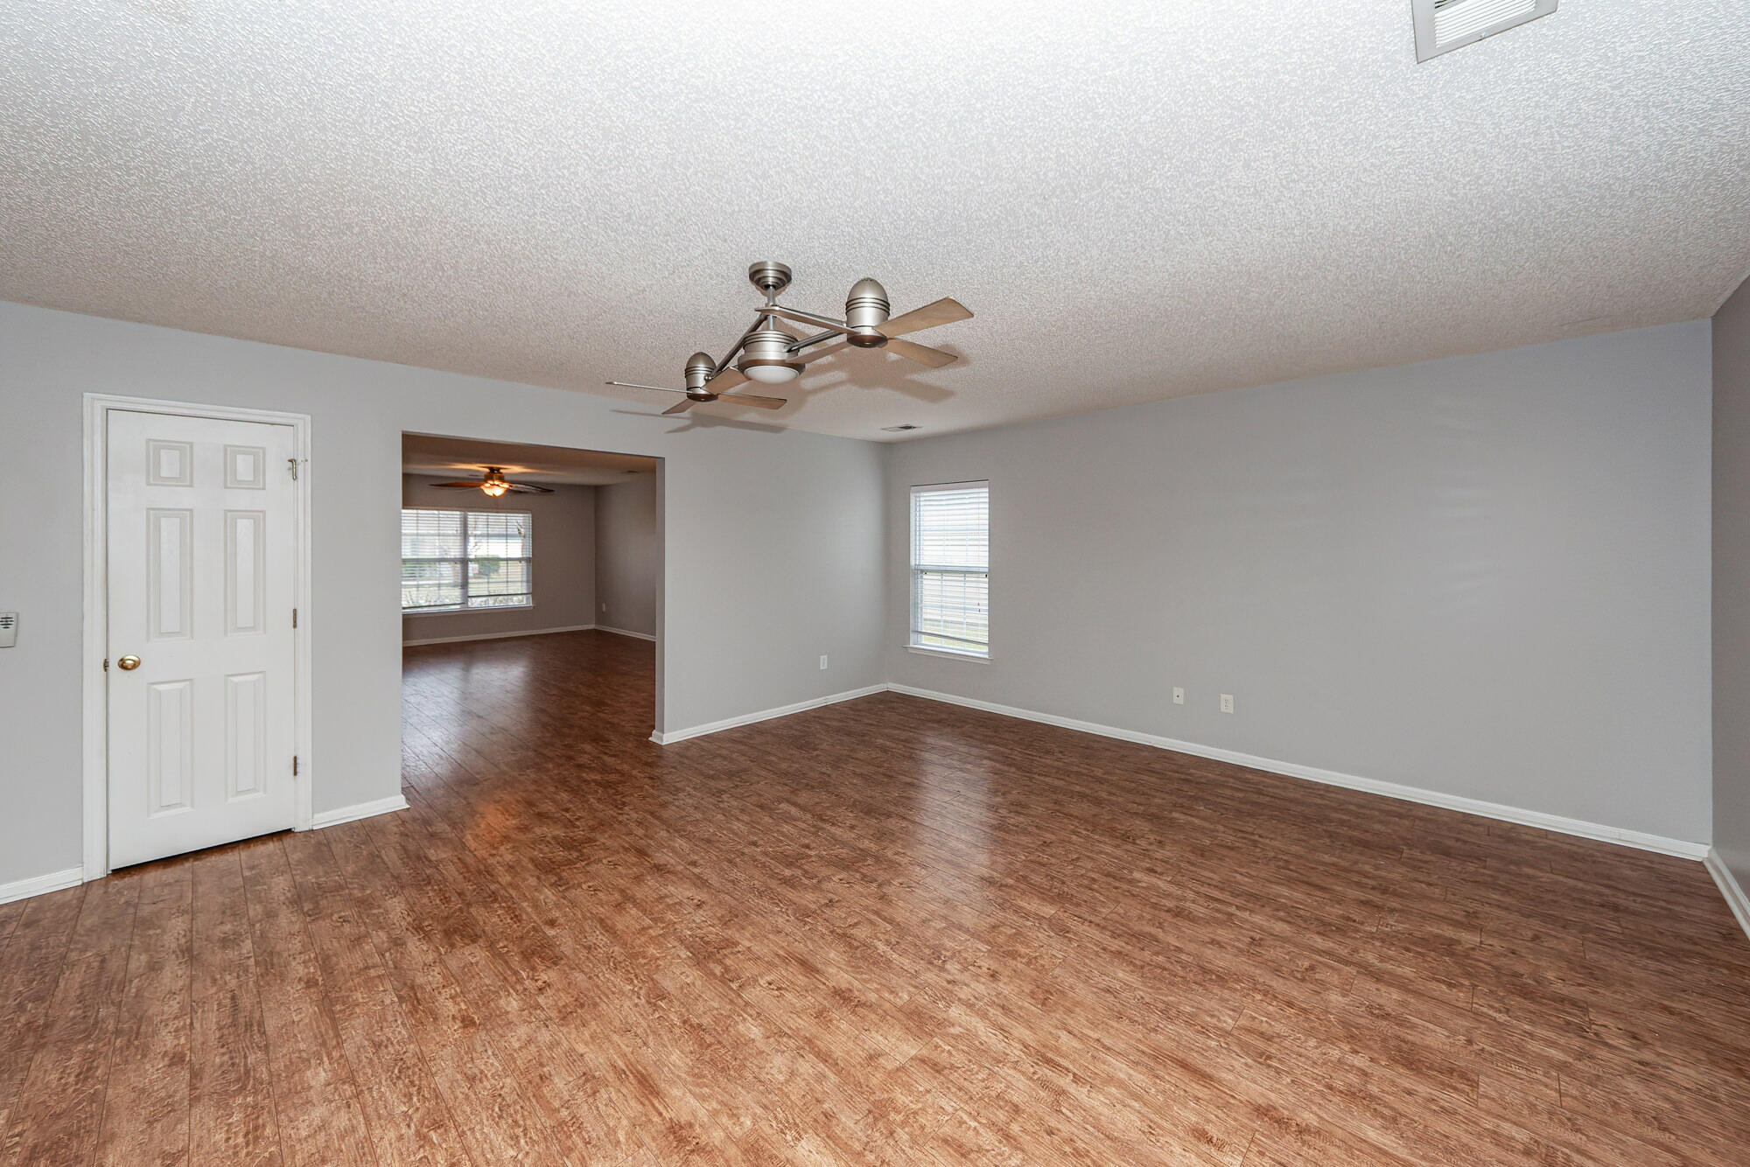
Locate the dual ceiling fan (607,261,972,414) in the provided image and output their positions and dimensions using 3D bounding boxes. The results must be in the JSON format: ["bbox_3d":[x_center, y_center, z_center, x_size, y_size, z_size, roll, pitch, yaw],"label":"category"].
[{"bbox_3d":[-0.394,-0.975,2.217,1.770,0.430,0.780,2,3,43],"label":"dual ceiling fan"}]

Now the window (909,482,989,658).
[{"bbox_3d":[0.710,-0.146,5.490,0.870,1.570,0.100,2,3,41],"label":"window"}]

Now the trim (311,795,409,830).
[{"bbox_3d":[-2.827,1.252,3.200,0.390,0.088,0.030,-2,3,-44],"label":"trim"}]

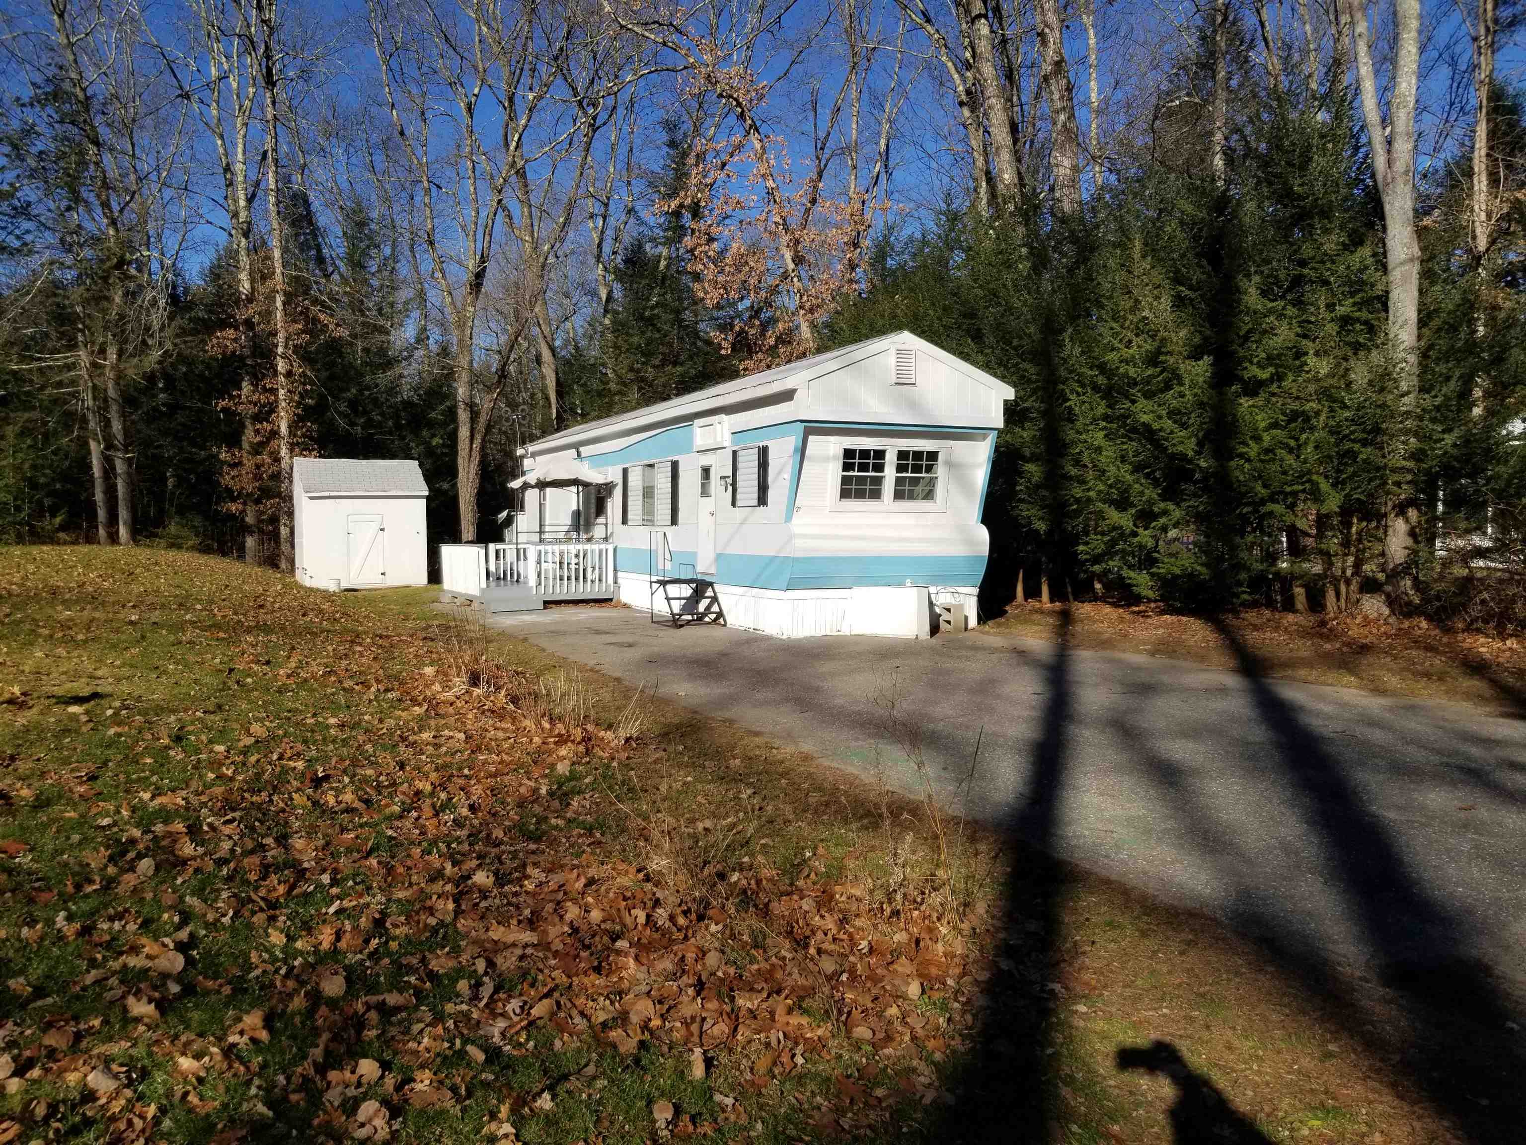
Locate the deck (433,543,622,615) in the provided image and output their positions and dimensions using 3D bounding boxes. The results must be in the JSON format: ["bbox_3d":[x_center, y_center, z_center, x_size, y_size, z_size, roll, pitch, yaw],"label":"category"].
[{"bbox_3d":[-4.704,0.019,22.861,2.520,1.200,4.200,-1,3,-24],"label":"deck"}]

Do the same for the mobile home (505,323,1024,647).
[{"bbox_3d":[-1.347,-1.447,22.121,3.360,4.020,15.420,-1,3,-24],"label":"mobile home"}]

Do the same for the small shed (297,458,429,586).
[{"bbox_3d":[-10.590,-1.297,30.234,3.090,3.250,2.400,-1,3,-28],"label":"small shed"}]

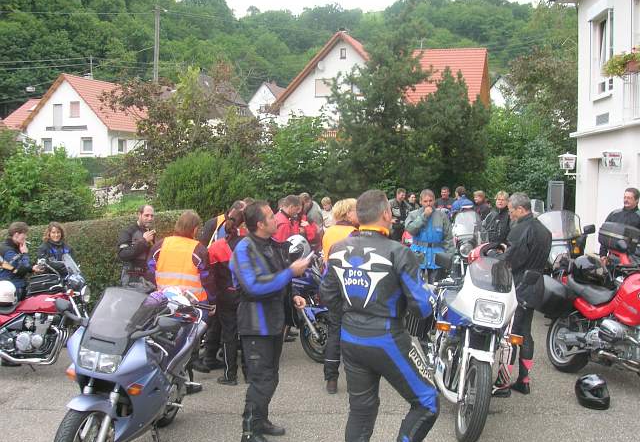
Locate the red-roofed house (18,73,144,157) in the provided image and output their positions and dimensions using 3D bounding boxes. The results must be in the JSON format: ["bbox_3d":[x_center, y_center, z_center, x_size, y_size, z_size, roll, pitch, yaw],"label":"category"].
[{"bbox_3d":[-18.861,-8.085,61.152,9.000,7.800,9.500,1,2,21],"label":"red-roofed house"}]

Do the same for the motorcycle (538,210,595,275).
[{"bbox_3d":[3.243,0.648,9.434,0.880,1.460,2.150,1,2,19],"label":"motorcycle"}]

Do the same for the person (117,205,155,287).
[{"bbox_3d":[-2.040,0.668,7.839,0.450,1.690,0.520,2,3,35],"label":"person"}]

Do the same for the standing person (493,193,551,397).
[{"bbox_3d":[1.760,0.625,6.185,0.500,1.730,0.520,1,3,26],"label":"standing person"}]

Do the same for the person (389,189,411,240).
[{"bbox_3d":[1.500,0.274,13.227,0.530,1.770,0.420,-2,3,-37],"label":"person"}]

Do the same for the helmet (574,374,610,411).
[{"bbox_3d":[2.328,1.432,6.013,0.250,0.260,0.330,-2,3,-37],"label":"helmet"}]

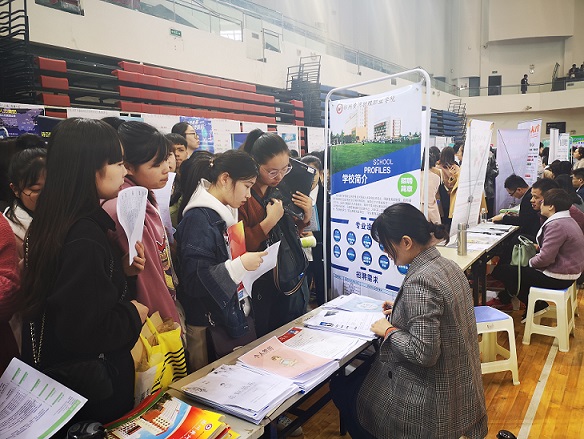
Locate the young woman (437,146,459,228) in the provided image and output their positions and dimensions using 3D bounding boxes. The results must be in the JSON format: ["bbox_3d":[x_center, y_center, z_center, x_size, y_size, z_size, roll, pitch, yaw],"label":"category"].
[{"bbox_3d":[1.743,0.023,5.147,0.450,1.660,0.320,1,7,17],"label":"young woman"}]

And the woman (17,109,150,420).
[{"bbox_3d":[-0.645,0.533,1.515,0.400,1.670,0.440,-4,8,-22],"label":"woman"}]

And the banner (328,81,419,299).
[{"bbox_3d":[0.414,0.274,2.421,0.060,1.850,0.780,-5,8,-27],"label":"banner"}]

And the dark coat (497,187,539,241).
[{"bbox_3d":[2.437,0.000,4.800,0.500,0.680,0.520,6,10,35],"label":"dark coat"}]

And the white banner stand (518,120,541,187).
[{"bbox_3d":[3.143,-0.297,6.069,0.070,2.000,0.700,-1,7,6],"label":"white banner stand"}]

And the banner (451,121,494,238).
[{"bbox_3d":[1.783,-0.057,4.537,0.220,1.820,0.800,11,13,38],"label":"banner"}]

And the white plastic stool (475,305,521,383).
[{"bbox_3d":[1.335,0.882,3.185,0.345,0.460,0.345,-3,7,-13],"label":"white plastic stool"}]

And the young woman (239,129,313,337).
[{"bbox_3d":[-0.068,0.413,2.150,0.380,1.630,0.460,6,10,37],"label":"young woman"}]

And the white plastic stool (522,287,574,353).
[{"bbox_3d":[2.153,0.784,3.795,0.345,0.465,0.345,3,9,34],"label":"white plastic stool"}]

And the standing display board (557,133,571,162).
[{"bbox_3d":[5.360,-0.727,9.096,0.070,1.980,0.750,-1,7,7],"label":"standing display board"}]

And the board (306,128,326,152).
[{"bbox_3d":[0.696,-1.574,13.821,0.060,2.250,1.000,6,10,35],"label":"board"}]

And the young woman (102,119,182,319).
[{"bbox_3d":[-0.532,0.481,1.680,0.320,1.630,0.440,2,8,18],"label":"young woman"}]

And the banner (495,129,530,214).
[{"bbox_3d":[2.918,-0.259,6.049,0.800,1.820,0.150,-7,10,-40],"label":"banner"}]

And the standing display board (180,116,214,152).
[{"bbox_3d":[-2.114,-1.012,9.916,0.060,2.250,1.000,6,10,35],"label":"standing display board"}]

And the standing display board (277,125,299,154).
[{"bbox_3d":[-0.171,-1.400,12.615,0.060,2.250,1.000,6,10,35],"label":"standing display board"}]

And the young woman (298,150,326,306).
[{"bbox_3d":[0.140,0.364,3.039,0.440,1.580,0.300,0,7,11],"label":"young woman"}]

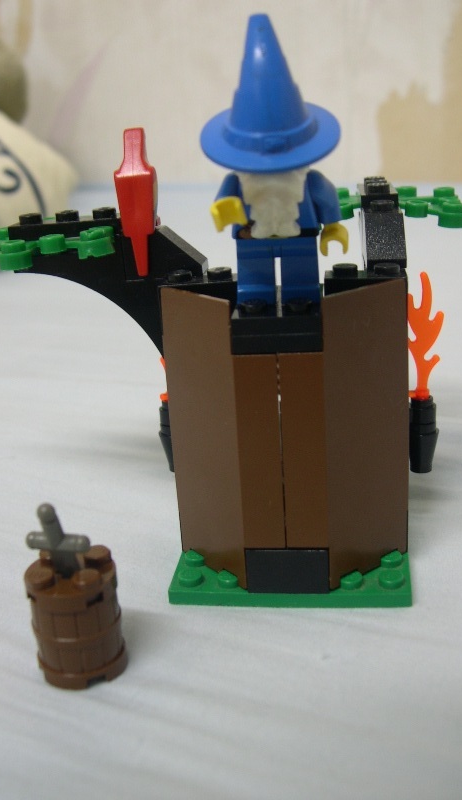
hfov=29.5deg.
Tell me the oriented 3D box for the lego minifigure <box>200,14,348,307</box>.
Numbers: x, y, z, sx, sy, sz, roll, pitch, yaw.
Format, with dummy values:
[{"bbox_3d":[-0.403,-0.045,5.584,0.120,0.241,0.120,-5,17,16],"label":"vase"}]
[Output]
[{"bbox_3d":[0.007,-0.039,0.152,0.025,0.050,0.025,-1,17,8],"label":"lego minifigure"}]

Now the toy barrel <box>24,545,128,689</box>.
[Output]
[{"bbox_3d":[-0.027,0.038,0.155,0.016,0.019,0.016,-1,17,8],"label":"toy barrel"}]

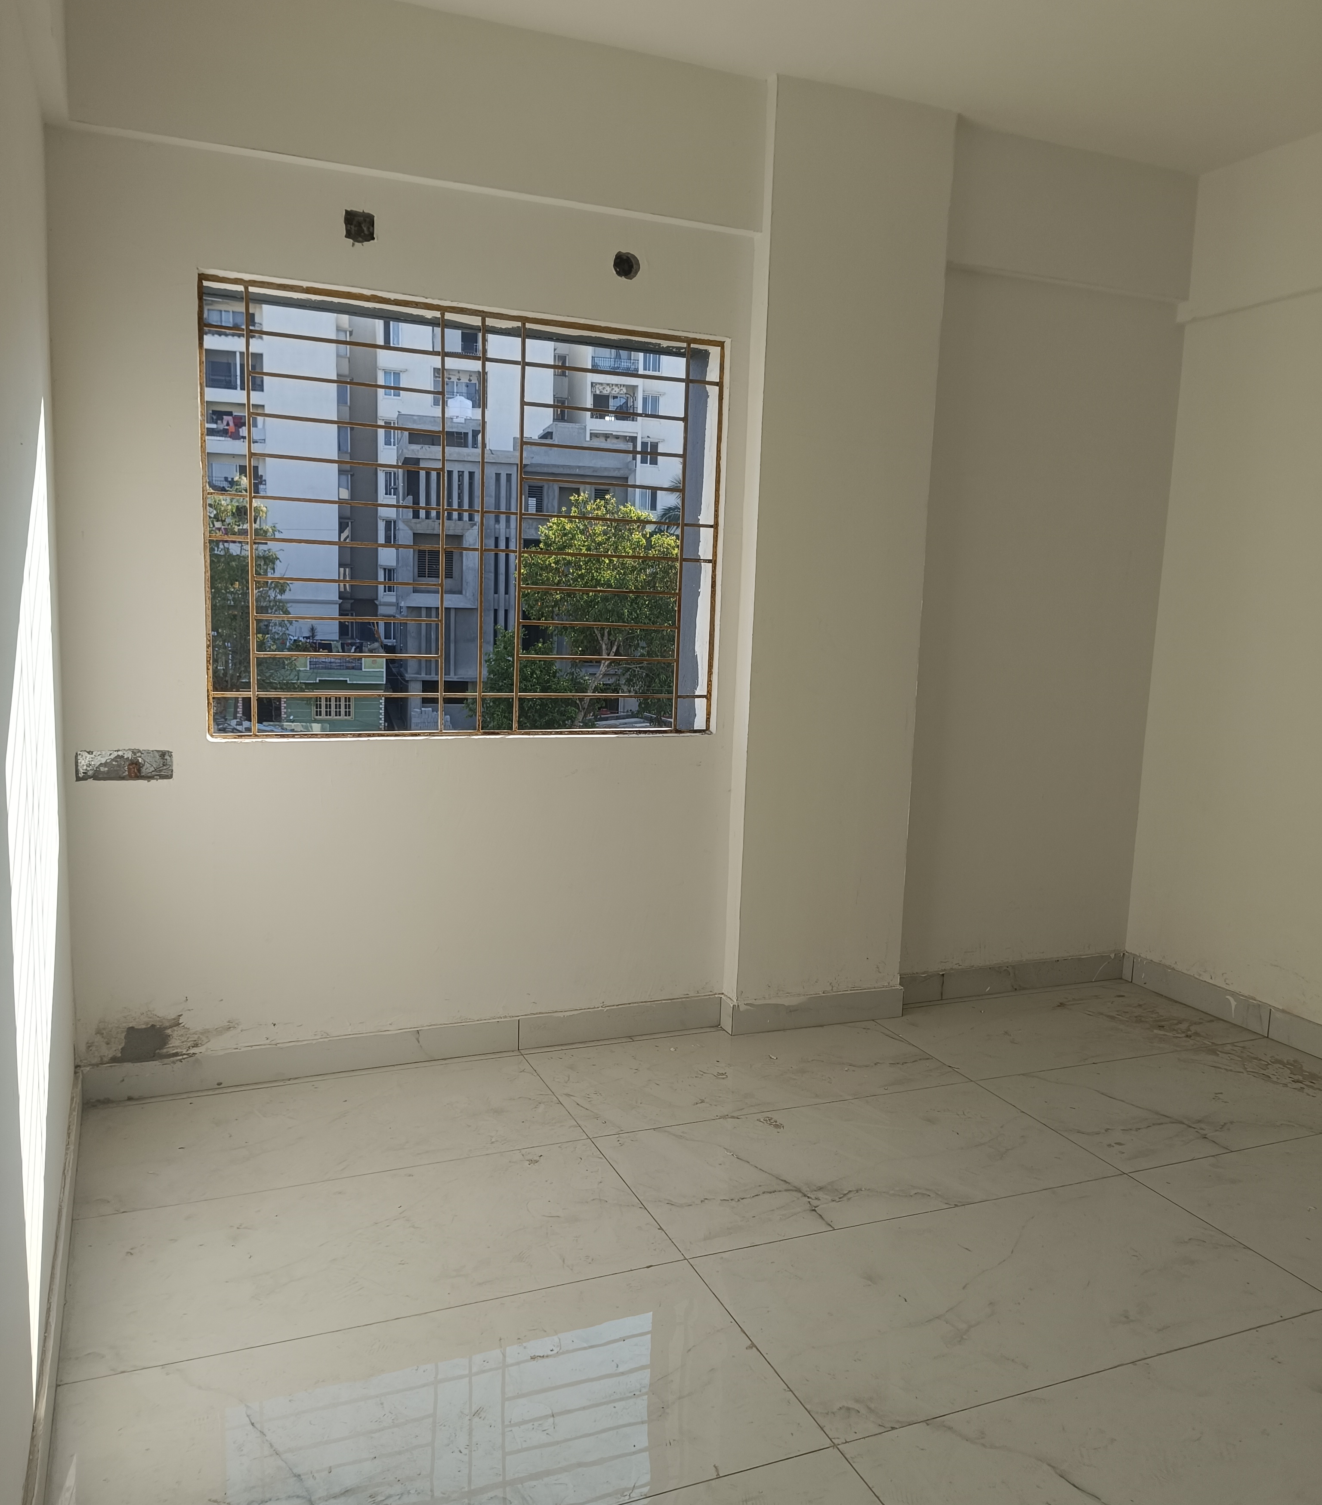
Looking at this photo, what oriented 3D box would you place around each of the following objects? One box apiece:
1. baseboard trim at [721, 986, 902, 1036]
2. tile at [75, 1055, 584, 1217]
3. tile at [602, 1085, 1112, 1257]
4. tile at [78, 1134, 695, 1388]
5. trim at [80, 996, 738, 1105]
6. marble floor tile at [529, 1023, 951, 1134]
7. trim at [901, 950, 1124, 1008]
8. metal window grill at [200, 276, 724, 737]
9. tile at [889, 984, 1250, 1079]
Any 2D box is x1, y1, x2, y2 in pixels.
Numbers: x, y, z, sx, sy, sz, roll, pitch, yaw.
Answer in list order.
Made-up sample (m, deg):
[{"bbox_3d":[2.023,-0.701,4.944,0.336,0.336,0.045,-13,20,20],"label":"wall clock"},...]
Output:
[{"bbox_3d":[0.511,0.846,4.061,0.643,0.100,0.084,-1,8,-23],"label":"baseboard trim"},{"bbox_3d":[-0.847,0.974,3.174,1.200,0.014,0.605,-1,8,-23],"label":"tile"},{"bbox_3d":[0.492,1.030,3.094,1.200,0.014,0.600,-1,8,-23],"label":"tile"},{"bbox_3d":[-0.612,1.054,2.625,1.200,0.014,0.600,-1,8,-23],"label":"tile"},{"bbox_3d":[-0.670,0.864,3.617,1.883,0.101,0.015,-1,8,-23],"label":"trim"},{"bbox_3d":[0.258,0.950,3.642,1.200,0.014,0.603,-1,8,-23],"label":"marble floor tile"},{"bbox_3d":[1.276,0.820,4.436,1.070,0.107,0.015,-1,8,-23],"label":"trim"},{"bbox_3d":[-0.510,-0.641,3.486,1.496,1.192,0.028,-1,8,-23],"label":"metal window grill"},{"bbox_3d":[1.357,0.926,4.111,1.190,0.014,0.605,-1,8,-23],"label":"tile"}]

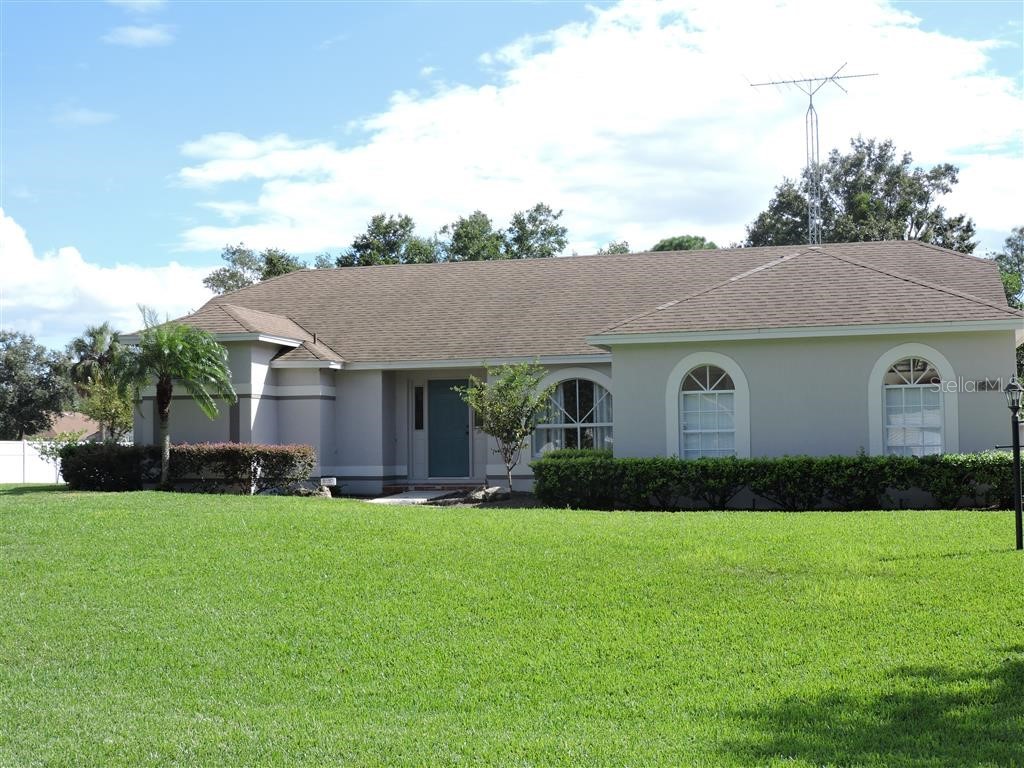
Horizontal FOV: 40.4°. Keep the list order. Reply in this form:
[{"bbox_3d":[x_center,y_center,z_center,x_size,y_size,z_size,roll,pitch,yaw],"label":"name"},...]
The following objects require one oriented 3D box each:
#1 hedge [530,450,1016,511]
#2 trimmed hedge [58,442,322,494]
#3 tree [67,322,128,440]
[{"bbox_3d":[3.917,1.501,21.290,7.251,0.840,0.900,-2,-3,16],"label":"hedge"},{"bbox_3d":[-6.176,1.611,26.420,4.907,0.970,0.950,-2,-3,16],"label":"trimmed hedge"},{"bbox_3d":[-20.668,0.848,69.796,3.600,7.900,3.600,-2,-3,16],"label":"tree"}]

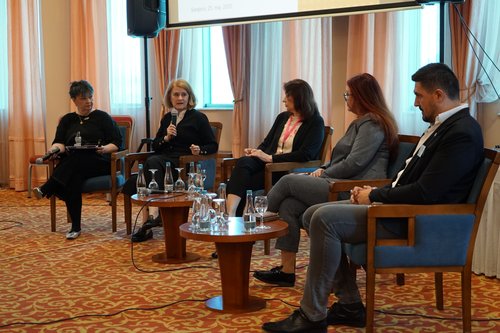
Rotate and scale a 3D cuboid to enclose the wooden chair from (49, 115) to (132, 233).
[{"bbox_3d":[-1.389,0.077,6.958,0.575,0.905,0.645,0,6,5],"label":"wooden chair"}]

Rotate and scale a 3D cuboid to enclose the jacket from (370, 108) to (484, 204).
[{"bbox_3d":[0.868,0.029,3.945,0.550,0.630,0.500,0,6,1],"label":"jacket"}]

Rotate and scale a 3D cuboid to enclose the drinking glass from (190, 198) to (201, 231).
[{"bbox_3d":[-0.284,0.252,4.348,0.072,0.165,0.072,-1,6,0],"label":"drinking glass"}]

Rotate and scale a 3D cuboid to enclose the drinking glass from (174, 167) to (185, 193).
[{"bbox_3d":[-0.523,0.101,5.851,0.072,0.165,0.072,-1,6,0],"label":"drinking glass"}]

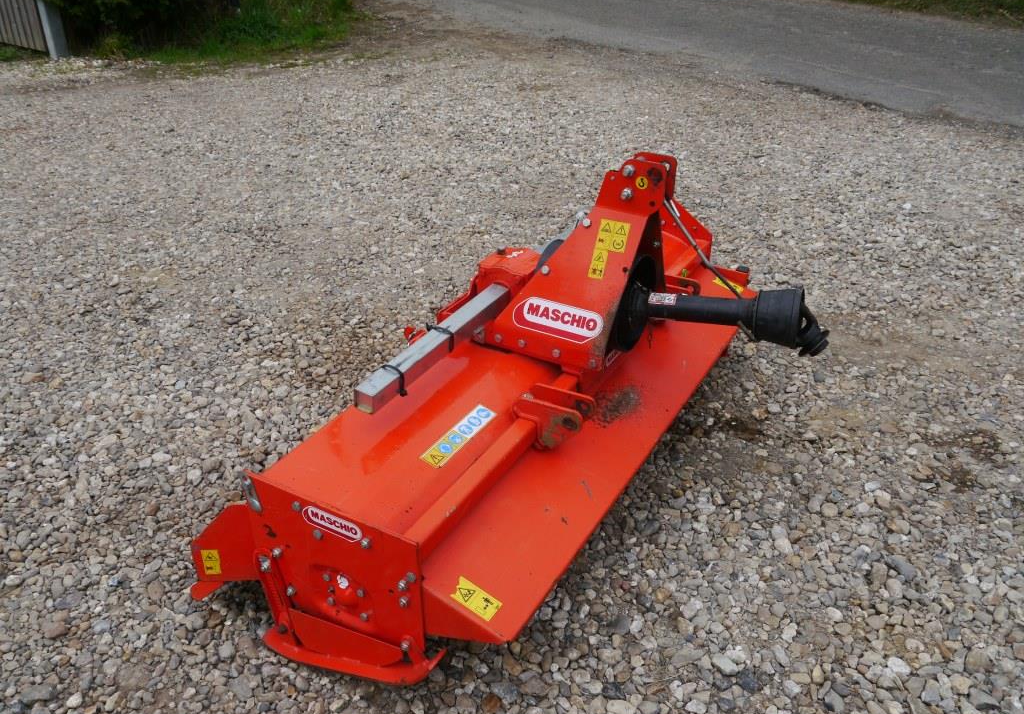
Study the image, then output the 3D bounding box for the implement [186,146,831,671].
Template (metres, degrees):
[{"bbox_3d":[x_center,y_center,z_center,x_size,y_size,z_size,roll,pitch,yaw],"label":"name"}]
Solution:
[{"bbox_3d":[0.285,-0.137,2.514,1.267,0.956,2.305,15,31,25],"label":"implement"}]

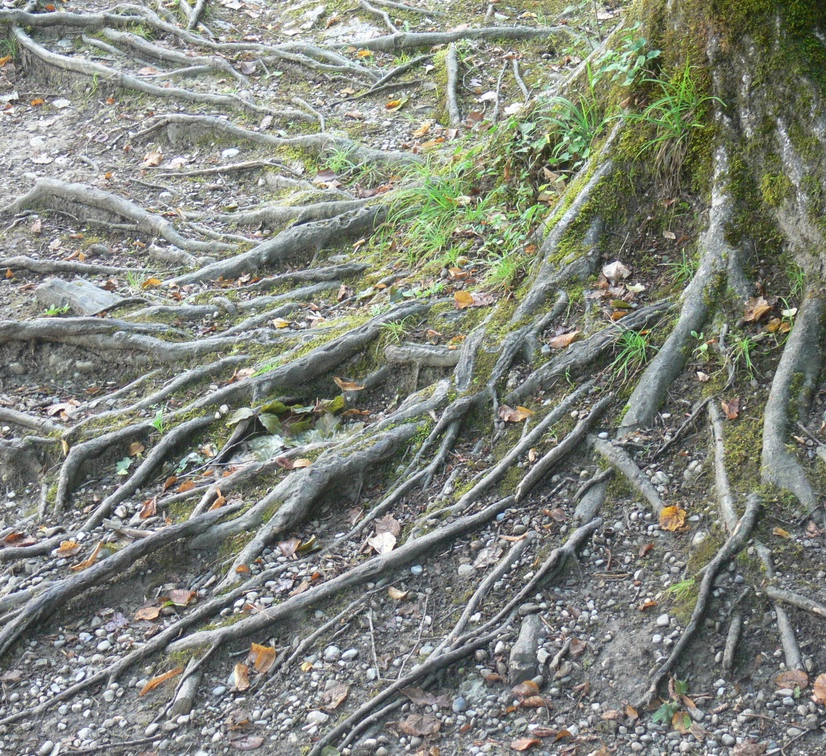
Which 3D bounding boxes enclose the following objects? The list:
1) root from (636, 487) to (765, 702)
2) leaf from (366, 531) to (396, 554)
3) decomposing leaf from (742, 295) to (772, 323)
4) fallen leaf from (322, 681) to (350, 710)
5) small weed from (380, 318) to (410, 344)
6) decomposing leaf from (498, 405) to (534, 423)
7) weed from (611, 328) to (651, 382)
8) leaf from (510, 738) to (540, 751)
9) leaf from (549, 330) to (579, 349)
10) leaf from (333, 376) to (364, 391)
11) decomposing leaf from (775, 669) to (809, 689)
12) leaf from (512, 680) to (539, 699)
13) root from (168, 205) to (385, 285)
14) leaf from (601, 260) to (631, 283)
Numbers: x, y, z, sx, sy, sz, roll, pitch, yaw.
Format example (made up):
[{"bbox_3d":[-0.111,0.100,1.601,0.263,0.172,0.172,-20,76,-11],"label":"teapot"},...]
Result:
[{"bbox_3d":[0.488,0.357,3.845,0.067,0.158,0.521,9,25,20],"label":"root"},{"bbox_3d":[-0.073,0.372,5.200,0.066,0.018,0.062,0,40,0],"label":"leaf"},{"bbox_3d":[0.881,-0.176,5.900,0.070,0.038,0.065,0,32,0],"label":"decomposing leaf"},{"bbox_3d":[-0.158,0.640,4.687,0.060,0.025,0.075,-1,27,0],"label":"fallen leaf"},{"bbox_3d":[-0.049,-0.122,6.050,0.078,0.048,0.068,0,22,0],"label":"small weed"},{"bbox_3d":[0.194,0.067,4.360,0.066,0.022,0.045,0,27,0],"label":"decomposing leaf"},{"bbox_3d":[0.423,-0.045,4.450,0.077,0.075,0.075,0,23,0],"label":"weed"},{"bbox_3d":[0.223,0.725,4.550,0.062,0.012,0.038,0,25,0],"label":"leaf"},{"bbox_3d":[0.302,-0.077,4.580,0.058,0.022,0.042,-9,28,-18],"label":"leaf"},{"bbox_3d":[-0.163,0.014,5.900,0.080,0.024,0.045,0,24,0],"label":"leaf"},{"bbox_3d":[0.775,0.612,4.694,0.070,0.015,0.058,-2,36,0],"label":"decomposing leaf"},{"bbox_3d":[0.230,0.636,4.700,0.058,0.017,0.042,0,25,0],"label":"leaf"},{"bbox_3d":[-0.387,-0.381,6.500,0.626,0.085,0.100,-17,29,-1],"label":"root"},{"bbox_3d":[0.519,-0.281,5.904,0.070,0.035,0.060,-15,30,0],"label":"leaf"}]

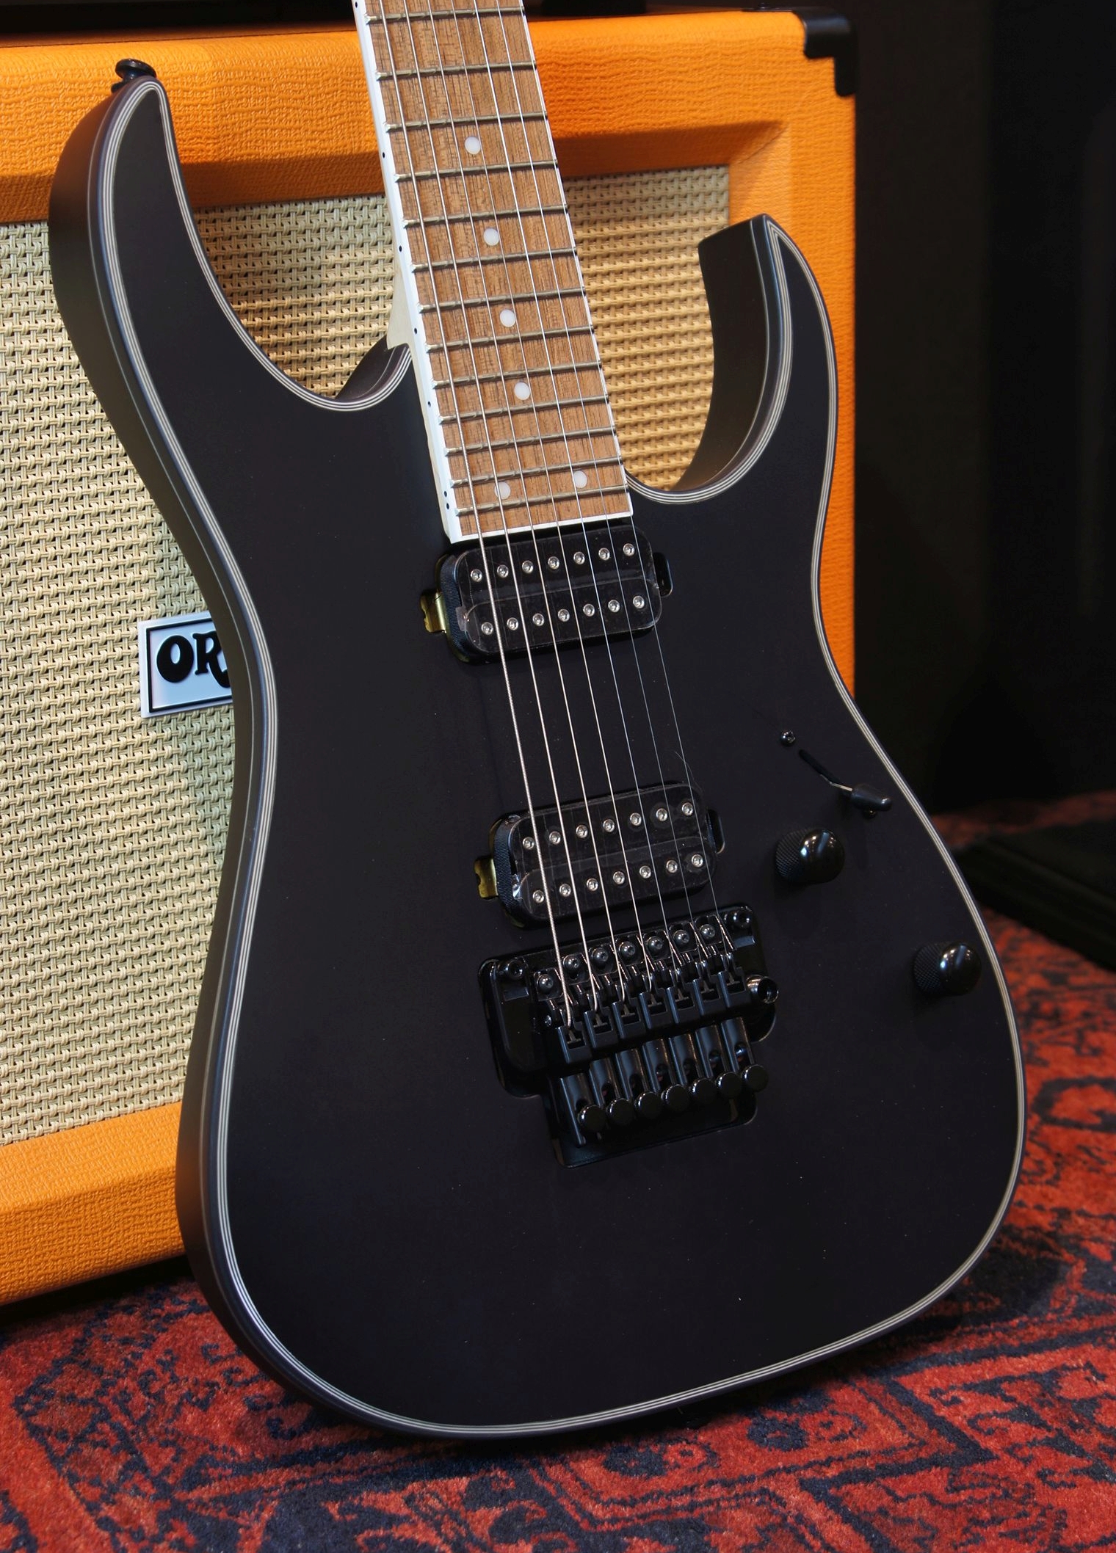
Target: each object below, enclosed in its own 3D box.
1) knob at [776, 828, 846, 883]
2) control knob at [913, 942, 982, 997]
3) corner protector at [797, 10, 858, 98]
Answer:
[{"bbox_3d":[0.087,0.027,1.196,0.018,0.018,0.018,-12,1,-33],"label":"knob"},{"bbox_3d":[0.138,0.068,1.224,0.019,0.019,0.018,-12,1,-33],"label":"control knob"},{"bbox_3d":[0.102,-0.292,1.401,0.036,0.037,0.035,-12,18,-35],"label":"corner protector"}]

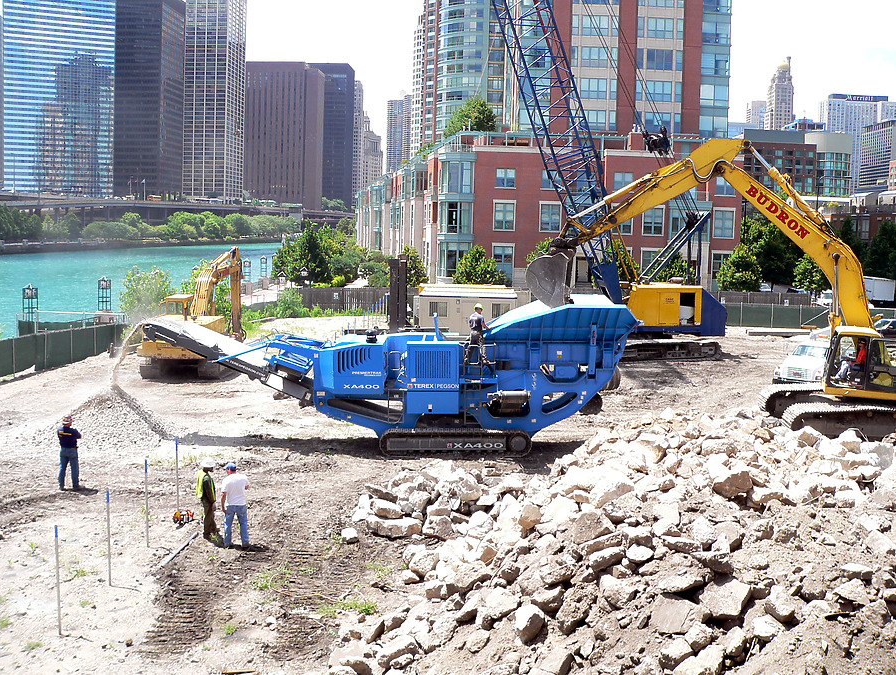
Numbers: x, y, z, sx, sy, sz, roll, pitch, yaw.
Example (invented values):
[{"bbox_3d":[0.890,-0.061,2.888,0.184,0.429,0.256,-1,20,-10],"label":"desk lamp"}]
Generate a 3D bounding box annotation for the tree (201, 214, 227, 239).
[{"bbox_3d":[-79.576,-38.352,317.450,8.900,8.900,8.900,1,7,0],"label":"tree"}]

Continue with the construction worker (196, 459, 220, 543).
[{"bbox_3d":[-5.227,3.498,20.389,0.450,1.800,0.550,1,7,-5],"label":"construction worker"}]

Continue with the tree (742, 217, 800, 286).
[{"bbox_3d":[30.256,-7.607,86.444,6.400,9.000,6.400,1,7,0],"label":"tree"}]

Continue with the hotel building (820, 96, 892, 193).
[{"bbox_3d":[363.947,-146.858,828.662,58.000,128.000,32.000,2,7,4],"label":"hotel building"}]

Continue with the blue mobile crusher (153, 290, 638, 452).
[{"bbox_3d":[-1.841,1.063,29.186,14.824,4.600,3.900,1,7,-2],"label":"blue mobile crusher"}]

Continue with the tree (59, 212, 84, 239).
[{"bbox_3d":[-116.550,-34.481,289.516,7.600,8.295,7.600,1,7,0],"label":"tree"}]

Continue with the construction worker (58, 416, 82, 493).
[{"bbox_3d":[-9.153,2.779,22.584,0.550,1.800,0.400,2,7,2],"label":"construction worker"}]

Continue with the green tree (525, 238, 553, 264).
[{"bbox_3d":[8.458,-5.434,78.648,3.900,5.700,3.900,1,7,0],"label":"green tree"}]

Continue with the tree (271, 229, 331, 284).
[{"bbox_3d":[-13.006,-7.032,82.567,5.600,7.000,5.600,1,7,0],"label":"tree"}]

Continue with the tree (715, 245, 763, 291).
[{"bbox_3d":[21.855,-4.648,69.735,3.200,4.542,3.200,1,7,0],"label":"tree"}]

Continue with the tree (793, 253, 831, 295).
[{"bbox_3d":[31.682,-4.844,80.691,3.600,5.000,3.600,1,7,0],"label":"tree"}]

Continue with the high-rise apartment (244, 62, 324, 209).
[{"bbox_3d":[-117.225,-141.180,674.046,54.000,102.366,46.000,2,7,2],"label":"high-rise apartment"}]

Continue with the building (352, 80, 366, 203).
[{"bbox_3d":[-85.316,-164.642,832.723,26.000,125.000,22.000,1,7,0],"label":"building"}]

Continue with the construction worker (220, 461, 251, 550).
[{"bbox_3d":[-4.354,3.435,19.171,0.550,1.770,0.370,-1,7,-20],"label":"construction worker"}]

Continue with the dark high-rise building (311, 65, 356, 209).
[{"bbox_3d":[-105.942,-166.190,792.949,48.000,120.776,40.000,2,7,2],"label":"dark high-rise building"}]

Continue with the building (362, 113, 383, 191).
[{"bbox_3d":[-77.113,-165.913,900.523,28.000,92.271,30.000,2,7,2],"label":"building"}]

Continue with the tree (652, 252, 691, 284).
[{"bbox_3d":[18.916,-4.865,78.691,3.900,5.000,3.900,1,7,0],"label":"tree"}]

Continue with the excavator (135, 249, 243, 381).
[{"bbox_3d":[-11.311,-1.490,44.433,3.400,5.500,9.900,1,7,2],"label":"excavator"}]

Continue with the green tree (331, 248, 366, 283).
[{"bbox_3d":[-10.055,-7.186,94.788,3.700,3.639,3.700,1,7,0],"label":"green tree"}]

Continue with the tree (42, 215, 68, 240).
[{"bbox_3d":[-103.920,-29.304,247.555,6.900,7.200,6.900,1,7,0],"label":"tree"}]

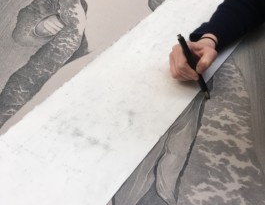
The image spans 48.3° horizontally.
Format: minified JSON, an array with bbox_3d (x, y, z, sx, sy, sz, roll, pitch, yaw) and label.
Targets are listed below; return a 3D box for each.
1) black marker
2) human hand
[{"bbox_3d":[0.129,-0.071,0.614,0.013,0.155,0.013,-25,25,13],"label":"black marker"},{"bbox_3d":[0.131,-0.093,0.635,0.110,0.080,0.085,-18,59,-16],"label":"human hand"}]

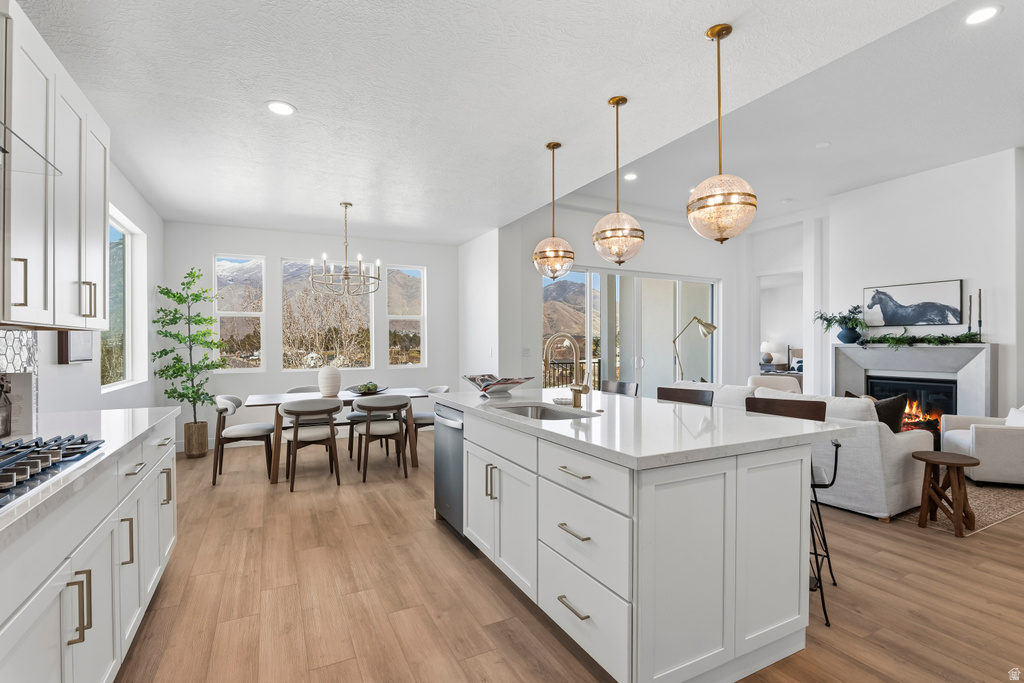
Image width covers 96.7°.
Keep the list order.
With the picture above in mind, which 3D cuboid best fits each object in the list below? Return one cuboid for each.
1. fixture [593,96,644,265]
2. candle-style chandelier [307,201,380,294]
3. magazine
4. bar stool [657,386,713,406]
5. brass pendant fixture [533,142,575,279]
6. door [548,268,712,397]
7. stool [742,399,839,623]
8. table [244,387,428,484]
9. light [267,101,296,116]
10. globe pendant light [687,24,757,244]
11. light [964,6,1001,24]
[{"bbox_3d":[0.628,-0.944,2.699,0.300,0.986,0.300,0,0,0],"label":"fixture"},{"bbox_3d":[-1.735,-0.950,4.748,0.730,0.950,0.730,0,0,-28],"label":"candle-style chandelier"},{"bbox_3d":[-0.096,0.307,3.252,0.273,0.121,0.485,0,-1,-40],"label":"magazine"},{"bbox_3d":[1.081,0.827,3.090,0.500,0.975,0.450,0,0,-42],"label":"bar stool"},{"bbox_3d":[0.311,-0.967,3.384,0.303,1.010,0.303,0,0,0],"label":"brass pendant fixture"},{"bbox_3d":[2.055,0.128,7.252,3.676,2.444,0.141,0,0,-27],"label":"door"},{"bbox_3d":[1.434,0.824,2.450,0.460,0.975,0.520,0,0,42],"label":"stool"},{"bbox_3d":[-1.797,0.950,4.828,1.740,0.750,0.920,0,0,-24],"label":"table"},{"bbox_3d":[-1.439,-1.449,2.828,0.187,0.025,0.187,0,0,-27],"label":"light"},{"bbox_3d":[0.955,-0.942,2.091,0.295,0.983,0.295,0,0,-28],"label":"globe pendant light"},{"bbox_3d":[2.960,-2.039,2.863,0.170,0.030,0.170,0,0,-28],"label":"light"}]

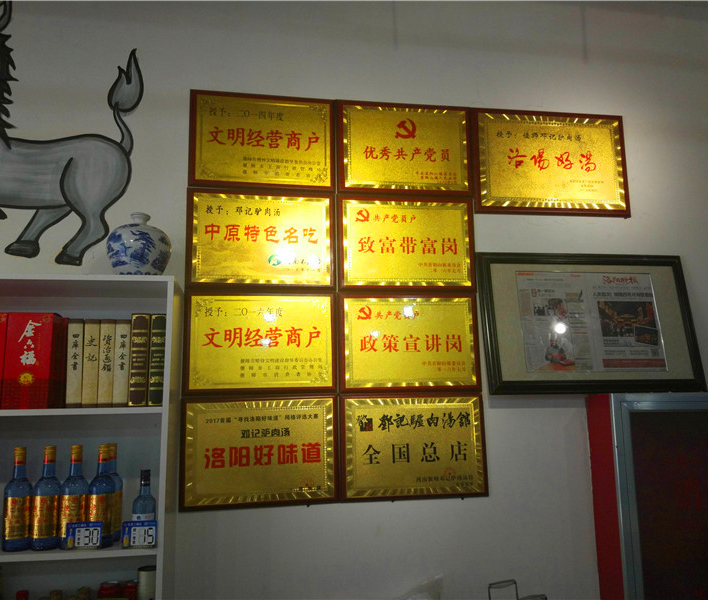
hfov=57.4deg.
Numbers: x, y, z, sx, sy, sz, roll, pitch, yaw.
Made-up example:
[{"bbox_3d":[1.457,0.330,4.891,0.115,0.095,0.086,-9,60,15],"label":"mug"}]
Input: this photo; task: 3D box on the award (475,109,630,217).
[{"bbox_3d":[0.733,-0.509,2.427,0.619,0.408,0.020,1,-10,-10],"label":"award"}]

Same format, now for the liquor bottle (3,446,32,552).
[{"bbox_3d":[-0.913,0.537,1.761,0.072,0.268,0.072,1,-8,-9],"label":"liquor bottle"}]

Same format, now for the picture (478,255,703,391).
[{"bbox_3d":[0.836,0.082,2.302,0.803,0.507,0.030,1,-17,-10],"label":"picture"}]

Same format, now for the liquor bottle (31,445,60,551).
[{"bbox_3d":[-0.837,0.538,1.773,0.072,0.268,0.072,1,-8,-9],"label":"liquor bottle"}]

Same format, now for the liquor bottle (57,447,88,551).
[{"bbox_3d":[-0.769,0.541,1.786,0.072,0.268,0.072,2,-8,-23],"label":"liquor bottle"}]

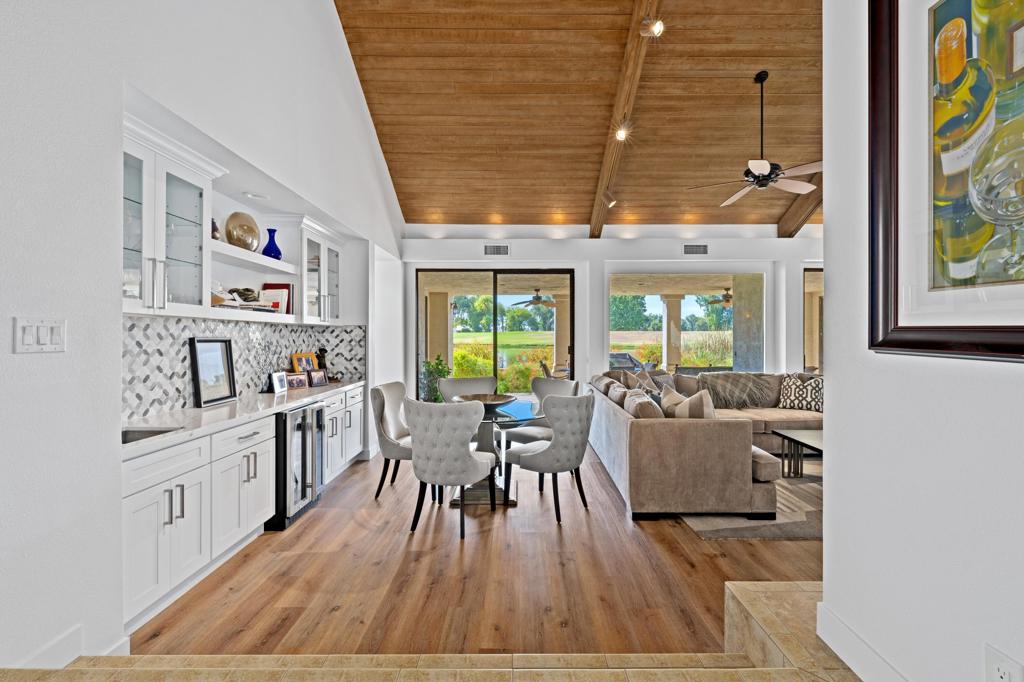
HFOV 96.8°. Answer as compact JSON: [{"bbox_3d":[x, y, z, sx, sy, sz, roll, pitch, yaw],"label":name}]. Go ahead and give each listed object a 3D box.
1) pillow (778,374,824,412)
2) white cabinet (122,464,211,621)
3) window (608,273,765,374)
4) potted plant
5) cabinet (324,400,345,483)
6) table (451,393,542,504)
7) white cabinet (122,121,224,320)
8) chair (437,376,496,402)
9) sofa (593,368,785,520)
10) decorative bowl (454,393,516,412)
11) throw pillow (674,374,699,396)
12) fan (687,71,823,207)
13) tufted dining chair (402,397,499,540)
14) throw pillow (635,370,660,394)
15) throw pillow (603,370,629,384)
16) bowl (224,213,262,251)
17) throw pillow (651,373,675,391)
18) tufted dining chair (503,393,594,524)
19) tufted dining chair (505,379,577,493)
[{"bbox_3d":[3.704,0.671,5.834,0.550,0.470,0.180,-2,-15,7],"label":"pillow"},{"bbox_3d":[-2.049,0.929,2.354,0.590,0.826,0.610,0,0,1],"label":"white cabinet"},{"bbox_3d":[2.635,-0.204,6.899,2.342,1.663,0.100,0,0,1],"label":"window"},{"bbox_3d":[-1.140,0.778,6.750,0.490,1.140,0.470,0,0,0],"label":"potted plant"},{"bbox_3d":[-2.009,0.922,4.384,0.590,0.826,0.610,0,0,1],"label":"cabinet"},{"bbox_3d":[-0.235,0.989,4.050,1.240,0.760,1.240,0,0,0],"label":"table"},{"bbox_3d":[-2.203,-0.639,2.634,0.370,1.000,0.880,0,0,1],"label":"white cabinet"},{"bbox_3d":[-0.425,0.897,4.785,0.590,0.975,0.640,0,0,-17],"label":"chair"},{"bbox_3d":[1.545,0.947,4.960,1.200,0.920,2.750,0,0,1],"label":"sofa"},{"bbox_3d":[-0.244,0.578,4.157,0.580,0.100,0.580,0,0,1],"label":"decorative bowl"},{"bbox_3d":[2.290,0.693,6.120,0.460,0.440,0.200,0,-10,0],"label":"throw pillow"},{"bbox_3d":[2.620,-2.214,4.760,1.420,1.220,1.420,0,0,0],"label":"fan"},{"bbox_3d":[-0.440,0.901,3.535,0.590,0.975,0.640,0,0,17],"label":"tufted dining chair"},{"bbox_3d":[1.600,0.620,5.420,0.470,0.460,0.170,0,-22,-34],"label":"throw pillow"},{"bbox_3d":[1.500,0.672,6.280,0.520,0.450,0.210,0,-10,-9],"label":"throw pillow"},{"bbox_3d":[-2.179,-0.874,3.708,0.120,0.340,0.340,5,2,21],"label":"bowl"},{"bbox_3d":[1.850,0.630,5.750,0.460,0.440,0.170,1,-17,-3],"label":"throw pillow"},{"bbox_3d":[0.287,0.896,3.795,0.630,0.950,0.580,0,1,44],"label":"tufted dining chair"},{"bbox_3d":[0.278,0.890,4.508,0.580,0.950,0.630,0,1,43],"label":"tufted dining chair"}]

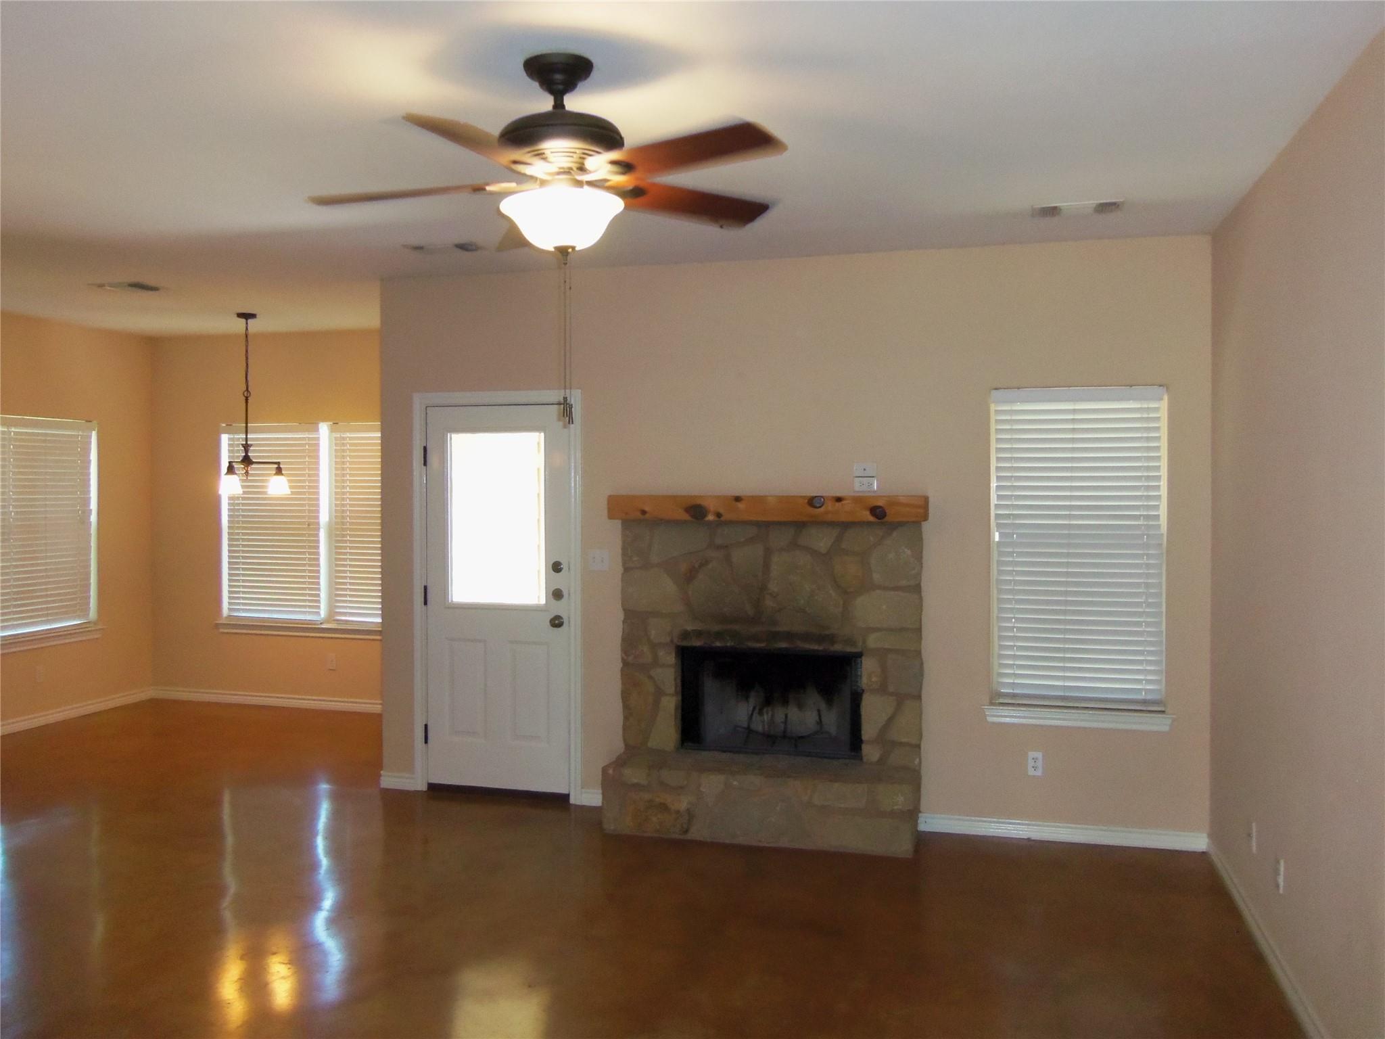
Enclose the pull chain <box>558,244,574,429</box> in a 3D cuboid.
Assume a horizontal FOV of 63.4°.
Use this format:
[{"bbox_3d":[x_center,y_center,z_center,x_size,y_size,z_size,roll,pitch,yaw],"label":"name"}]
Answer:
[{"bbox_3d":[-0.329,-0.485,2.972,0.032,0.466,0.030,1,2,16],"label":"pull chain"}]

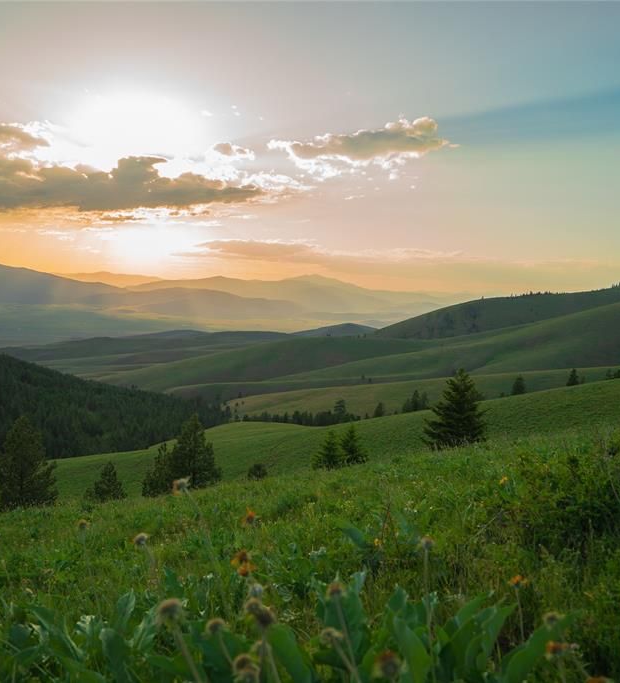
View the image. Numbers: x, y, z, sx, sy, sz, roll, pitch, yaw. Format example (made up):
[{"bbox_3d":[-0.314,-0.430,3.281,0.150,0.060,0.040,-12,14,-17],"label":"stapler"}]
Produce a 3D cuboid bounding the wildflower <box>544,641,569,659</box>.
[{"bbox_3d":[0.468,0.585,1.350,0.043,0.033,0.043,0,3,0],"label":"wildflower"}]

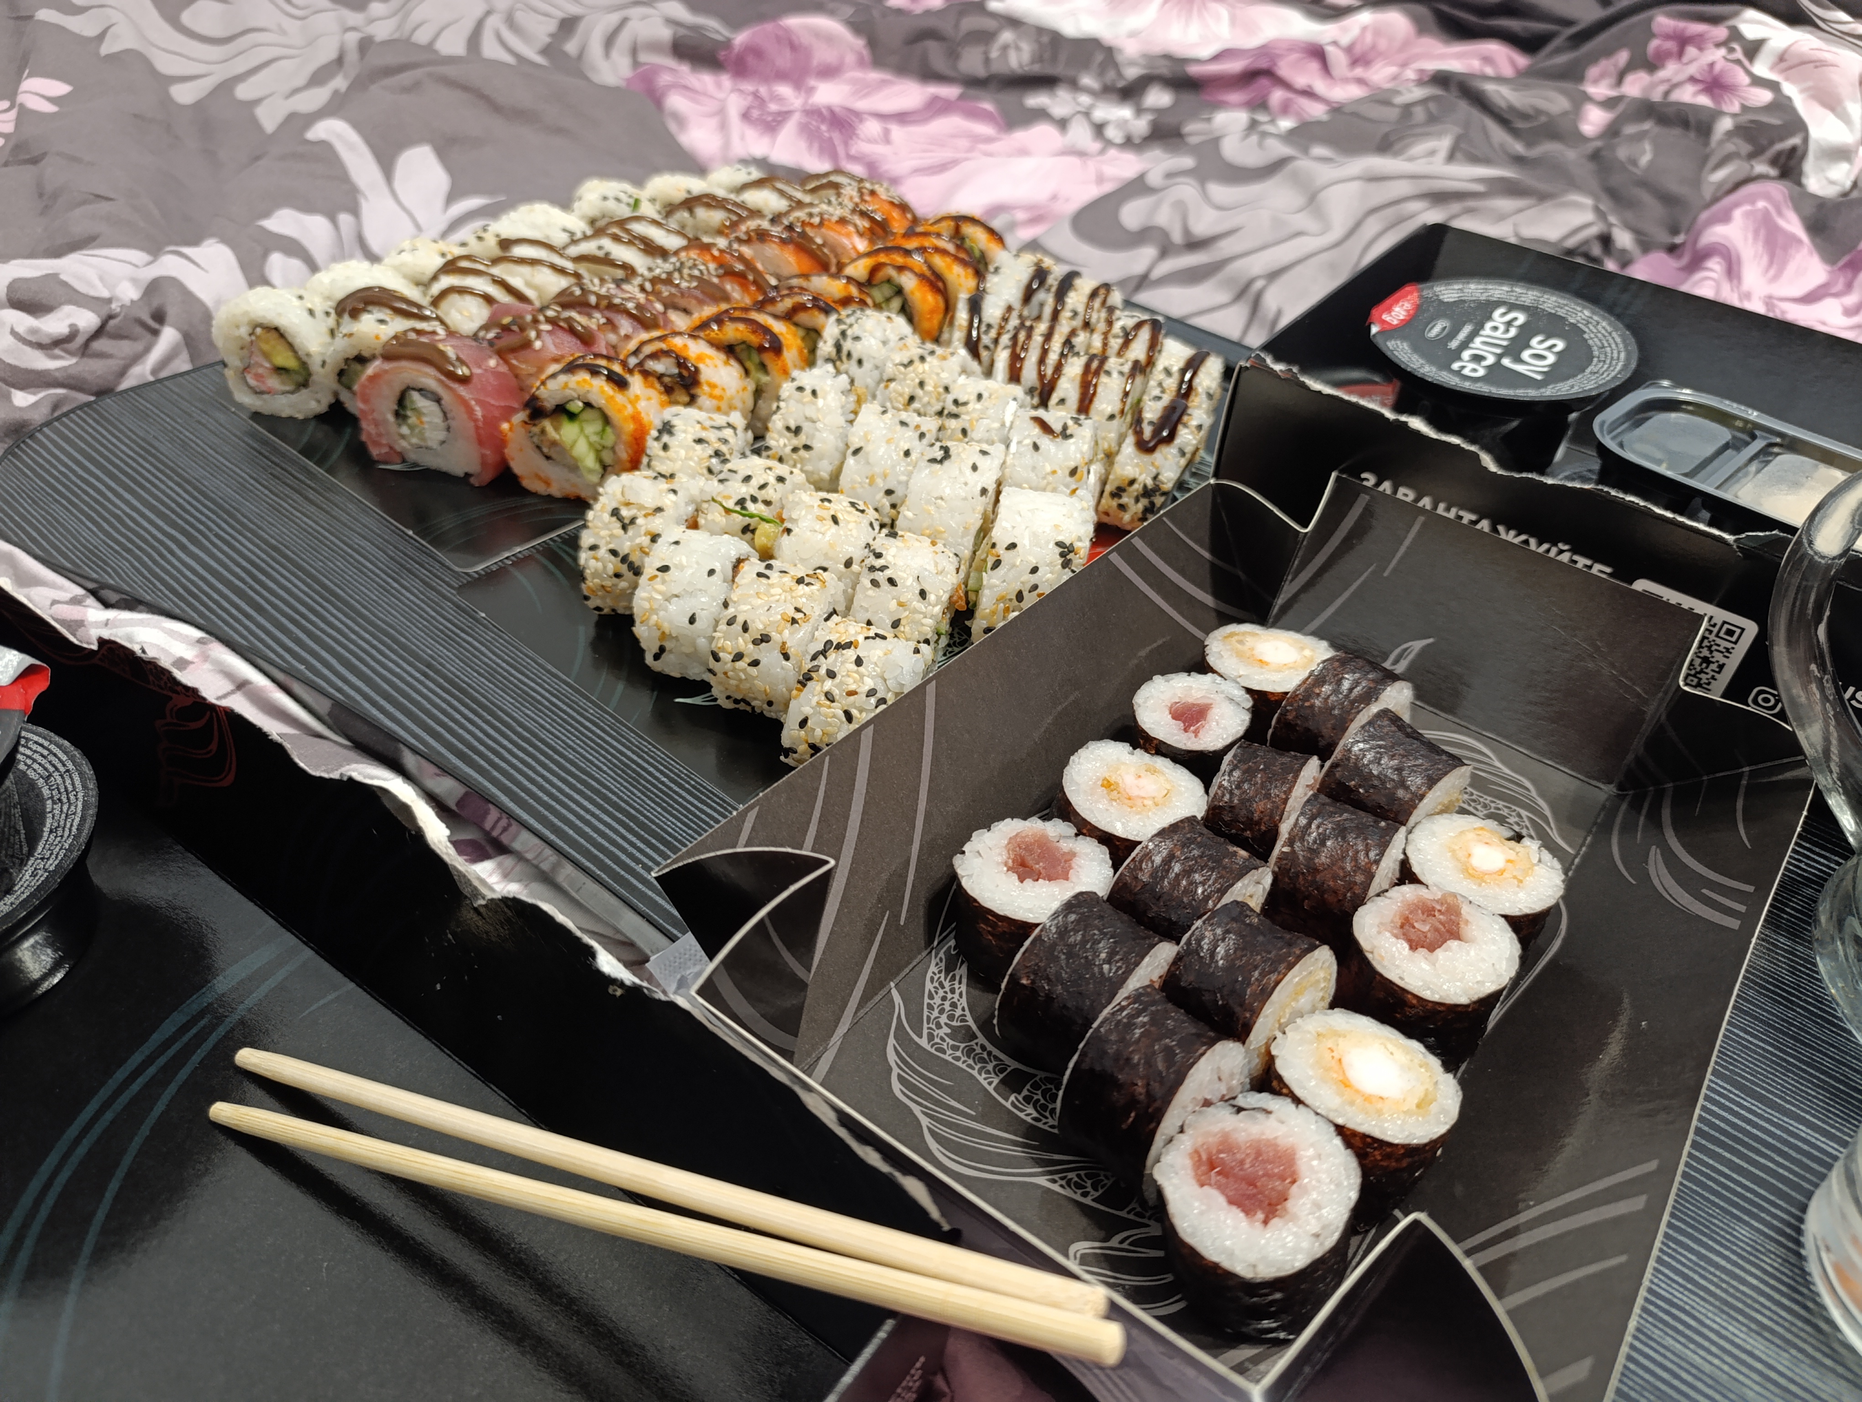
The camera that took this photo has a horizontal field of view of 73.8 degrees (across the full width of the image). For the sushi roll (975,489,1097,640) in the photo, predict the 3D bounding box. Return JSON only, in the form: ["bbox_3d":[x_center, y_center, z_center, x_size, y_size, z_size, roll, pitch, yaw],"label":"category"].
[{"bbox_3d":[0.030,-0.038,0.358,0.025,0.038,0.044,12,38,10],"label":"sushi roll"}]

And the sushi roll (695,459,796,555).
[{"bbox_3d":[-0.056,-0.055,0.378,0.023,0.031,0.036,7,37,3],"label":"sushi roll"}]

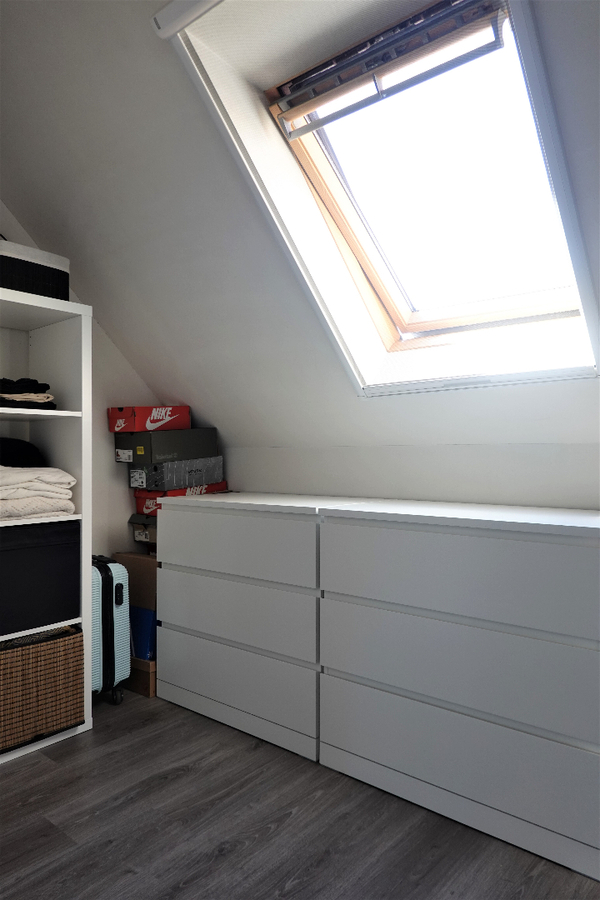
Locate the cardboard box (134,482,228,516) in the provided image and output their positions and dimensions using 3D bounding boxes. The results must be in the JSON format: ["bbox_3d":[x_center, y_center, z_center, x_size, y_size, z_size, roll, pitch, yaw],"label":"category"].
[{"bbox_3d":[-0.511,0.209,2.616,0.210,0.111,0.338,0,4,39],"label":"cardboard box"}]

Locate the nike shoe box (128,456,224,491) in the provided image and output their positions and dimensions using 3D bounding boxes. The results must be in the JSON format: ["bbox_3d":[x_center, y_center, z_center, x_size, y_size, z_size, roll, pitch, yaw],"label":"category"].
[{"bbox_3d":[-0.540,0.099,2.645,0.227,0.111,0.345,0,4,36],"label":"nike shoe box"}]

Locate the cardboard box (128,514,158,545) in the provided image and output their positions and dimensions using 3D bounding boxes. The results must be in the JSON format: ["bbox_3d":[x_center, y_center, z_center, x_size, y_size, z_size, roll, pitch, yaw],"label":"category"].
[{"bbox_3d":[-0.517,0.323,2.614,0.212,0.116,0.335,0,3,40],"label":"cardboard box"}]

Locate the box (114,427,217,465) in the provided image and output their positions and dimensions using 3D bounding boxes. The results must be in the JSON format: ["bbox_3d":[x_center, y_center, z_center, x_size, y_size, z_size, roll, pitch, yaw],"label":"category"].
[{"bbox_3d":[-0.585,-0.021,2.654,0.265,0.129,0.354,0,4,41],"label":"box"}]

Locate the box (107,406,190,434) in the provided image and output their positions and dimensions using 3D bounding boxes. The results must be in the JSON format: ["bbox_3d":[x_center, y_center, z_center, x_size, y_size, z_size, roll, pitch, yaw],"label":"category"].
[{"bbox_3d":[-0.656,-0.135,2.637,0.181,0.103,0.301,0,4,38],"label":"box"}]

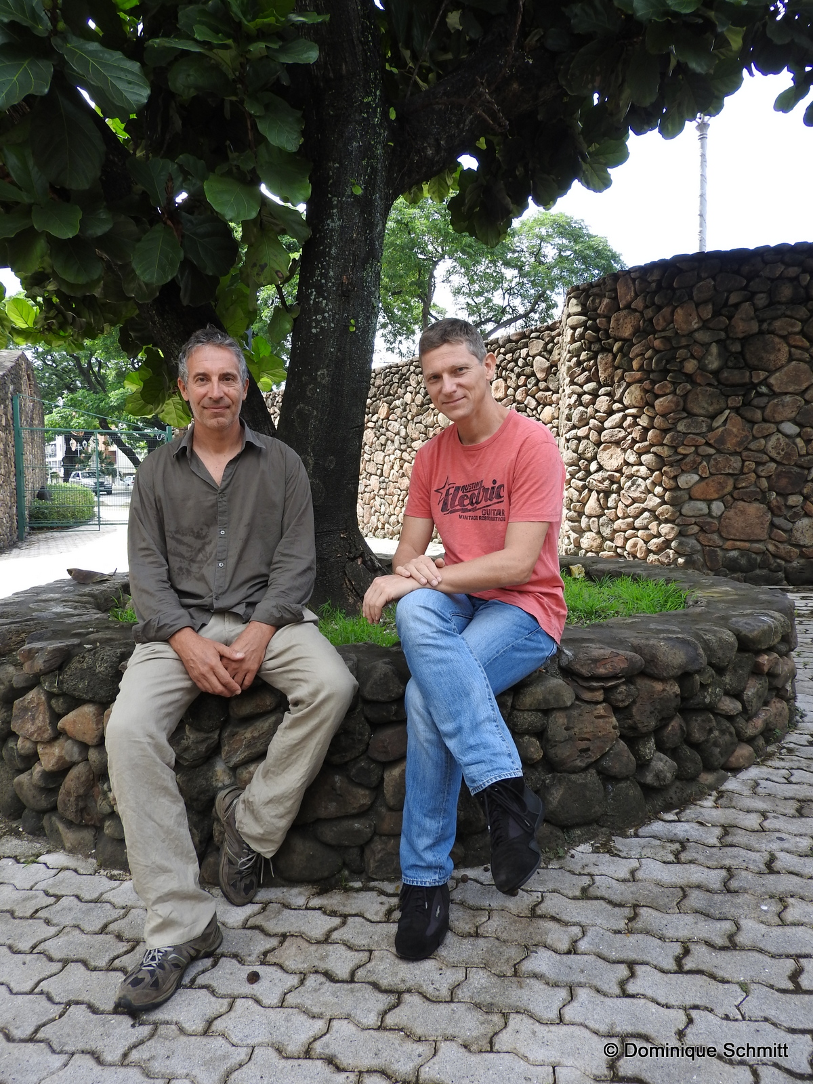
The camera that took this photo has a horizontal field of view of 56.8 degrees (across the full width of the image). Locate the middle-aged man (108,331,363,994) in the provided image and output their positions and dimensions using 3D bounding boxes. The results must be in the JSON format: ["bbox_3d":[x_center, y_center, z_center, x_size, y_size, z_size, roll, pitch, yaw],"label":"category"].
[{"bbox_3d":[-0.432,0.203,1.930,0.560,1.530,0.700,-1,4,-9],"label":"middle-aged man"}]

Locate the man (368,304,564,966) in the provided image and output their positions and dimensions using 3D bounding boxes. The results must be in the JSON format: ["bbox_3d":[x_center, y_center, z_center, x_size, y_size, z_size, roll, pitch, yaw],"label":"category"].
[{"bbox_3d":[0.190,0.185,1.930,0.490,1.490,0.670,2,5,27],"label":"man"}]

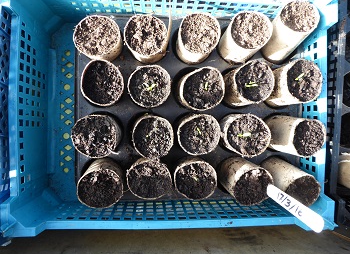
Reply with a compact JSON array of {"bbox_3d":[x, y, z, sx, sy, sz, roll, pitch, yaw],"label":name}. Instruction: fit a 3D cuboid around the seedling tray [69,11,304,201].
[{"bbox_3d":[0.021,-0.021,0.334,0.281,0.050,0.228,0,91,-4],"label":"seedling tray"}]

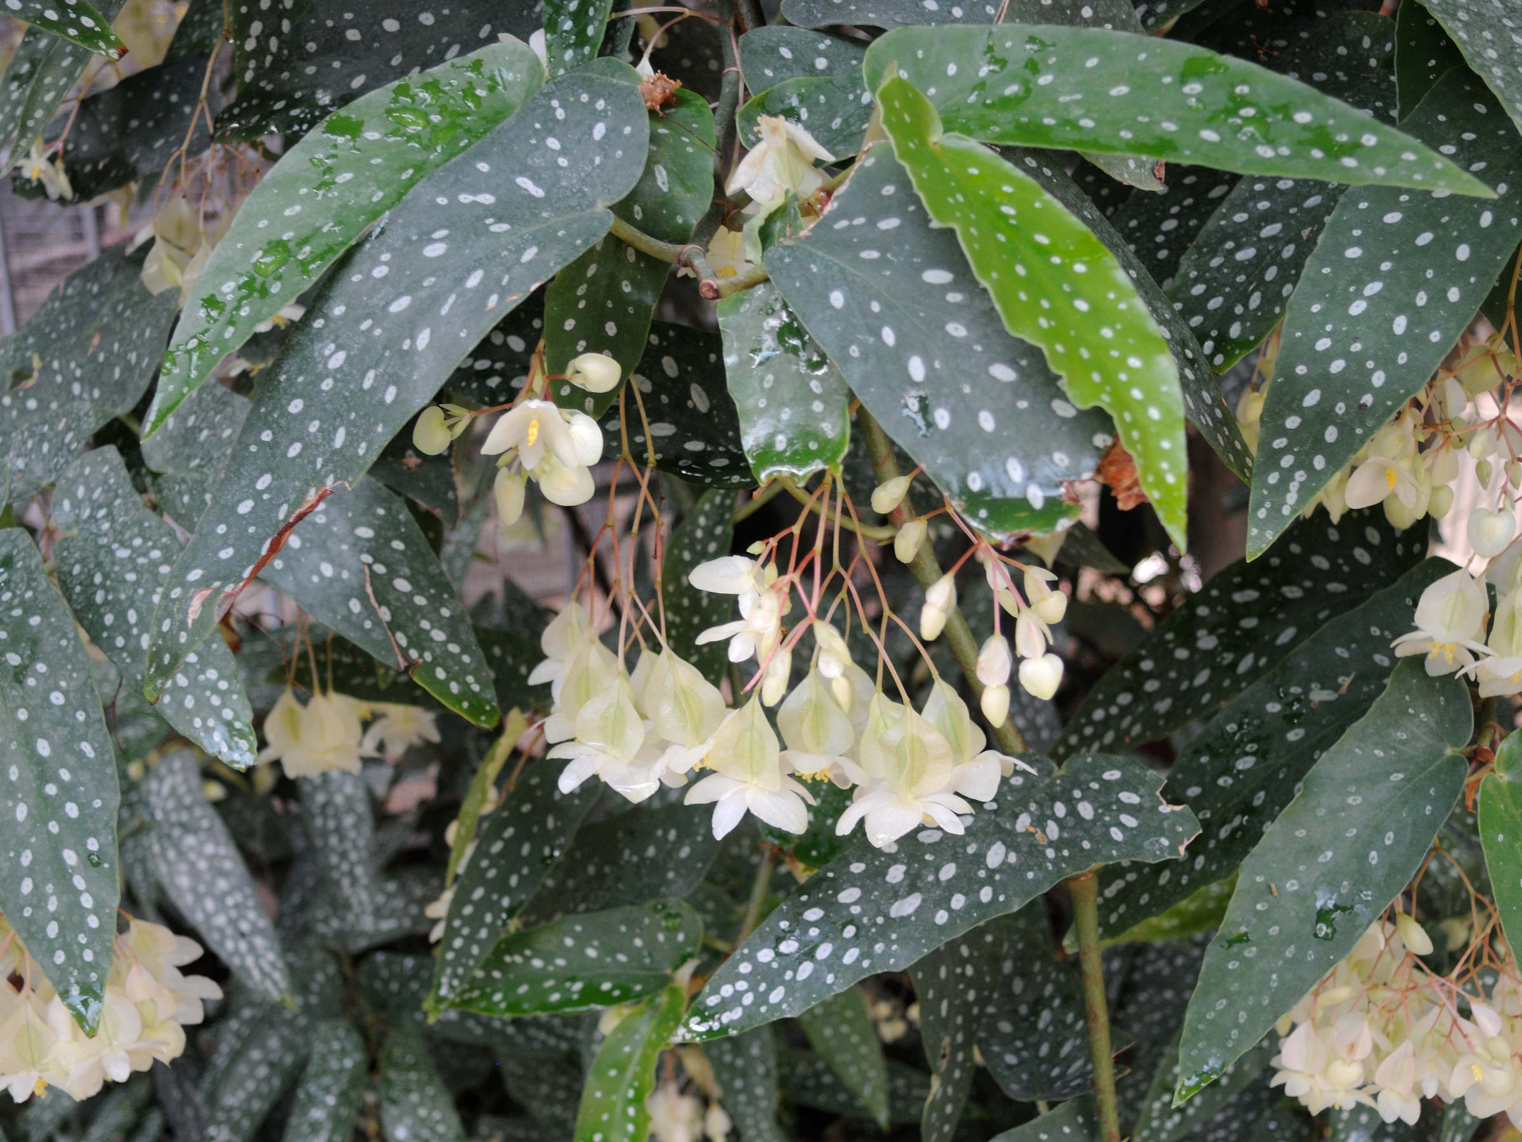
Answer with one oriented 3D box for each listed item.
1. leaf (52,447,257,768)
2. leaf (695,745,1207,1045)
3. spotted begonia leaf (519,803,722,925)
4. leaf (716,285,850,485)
[{"bbox_3d":[-0.269,0.015,0.560,0.066,0.165,0.035,-27,-14,-10],"label":"leaf"},{"bbox_3d":[0.071,0.120,0.459,0.200,0.021,0.061,-19,51,-14],"label":"leaf"},{"bbox_3d":[-0.067,0.133,0.569,0.094,0.014,0.055,-15,44,-18],"label":"spotted begonia leaf"},{"bbox_3d":[0.008,-0.067,0.430,0.046,0.077,0.024,-8,-30,-6],"label":"leaf"}]

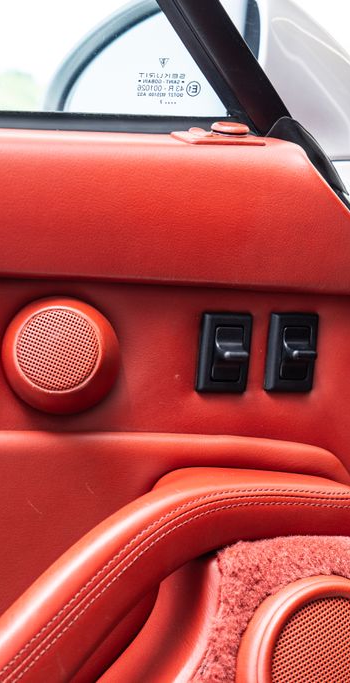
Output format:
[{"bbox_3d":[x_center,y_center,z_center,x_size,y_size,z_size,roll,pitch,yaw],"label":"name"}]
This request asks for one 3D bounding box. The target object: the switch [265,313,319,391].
[{"bbox_3d":[0.070,0.008,0.977,0.029,0.045,0.018,1,11,-17],"label":"switch"}]

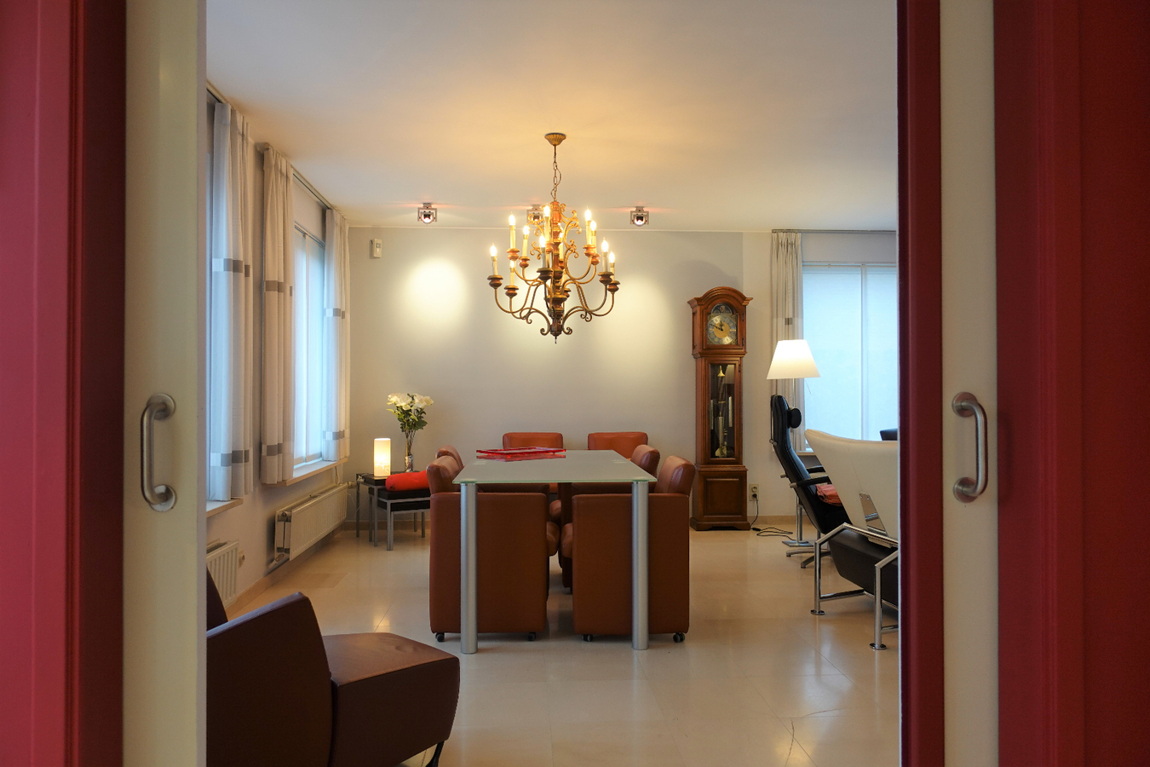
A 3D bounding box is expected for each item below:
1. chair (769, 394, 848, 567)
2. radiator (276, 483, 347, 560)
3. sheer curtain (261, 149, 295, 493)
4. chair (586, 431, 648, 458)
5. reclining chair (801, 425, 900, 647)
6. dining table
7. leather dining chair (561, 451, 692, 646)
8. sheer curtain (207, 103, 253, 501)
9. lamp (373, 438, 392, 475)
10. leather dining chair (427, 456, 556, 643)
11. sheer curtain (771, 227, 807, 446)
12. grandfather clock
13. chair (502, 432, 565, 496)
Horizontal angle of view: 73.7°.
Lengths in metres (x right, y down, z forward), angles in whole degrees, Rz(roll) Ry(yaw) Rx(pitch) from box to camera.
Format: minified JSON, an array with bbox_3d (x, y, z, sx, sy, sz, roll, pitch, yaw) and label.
[{"bbox_3d":[1.716,0.631,5.120,0.860,1.120,0.700,0,-1,13],"label":"chair"},{"bbox_3d":[-1.722,0.878,5.100,0.100,0.290,1.400,0,-1,-4],"label":"radiator"},{"bbox_3d":[-1.688,-0.376,4.400,0.110,1.870,0.370,0,-1,-4],"label":"sheer curtain"},{"bbox_3d":[0.365,0.801,6.070,0.560,0.815,0.630,0,-1,-7],"label":"chair"},{"bbox_3d":[1.716,0.713,3.800,0.860,0.950,0.800,0,-1,-12],"label":"reclining chair"},{"bbox_3d":[-0.141,0.815,4.207,0.900,0.755,1.700,0,-1,-4],"label":"dining table"},{"bbox_3d":[0.238,0.781,3.778,0.630,0.815,0.560,0,-1,-3],"label":"leather dining chair"},{"bbox_3d":[-1.663,-0.380,3.728,0.120,1.840,0.370,0,-1,-4],"label":"sheer curtain"},{"bbox_3d":[-1.469,0.564,5.872,0.130,0.290,0.130,0,-1,-4],"label":"lamp"},{"bbox_3d":[-0.382,0.775,3.765,0.620,0.810,0.580,0,-1,0],"label":"leather dining chair"},{"bbox_3d":[1.783,-0.359,6.478,0.290,1.860,0.120,0,-1,-4],"label":"sheer curtain"},{"bbox_3d":[1.218,0.212,6.445,0.490,2.000,0.260,0,-1,-4],"label":"grandfather clock"},{"bbox_3d":[-0.312,0.794,5.776,0.580,0.810,0.620,0,-1,-4],"label":"chair"}]

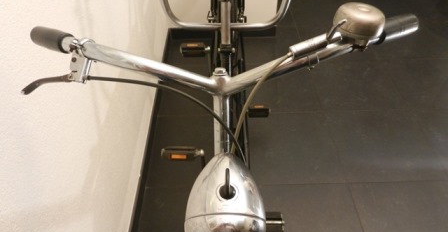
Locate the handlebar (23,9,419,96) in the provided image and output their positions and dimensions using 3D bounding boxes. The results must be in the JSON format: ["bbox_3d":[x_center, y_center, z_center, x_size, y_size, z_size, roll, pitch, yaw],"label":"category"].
[{"bbox_3d":[0.004,-0.080,0.482,0.610,0.112,0.150,-1,45,0],"label":"handlebar"}]

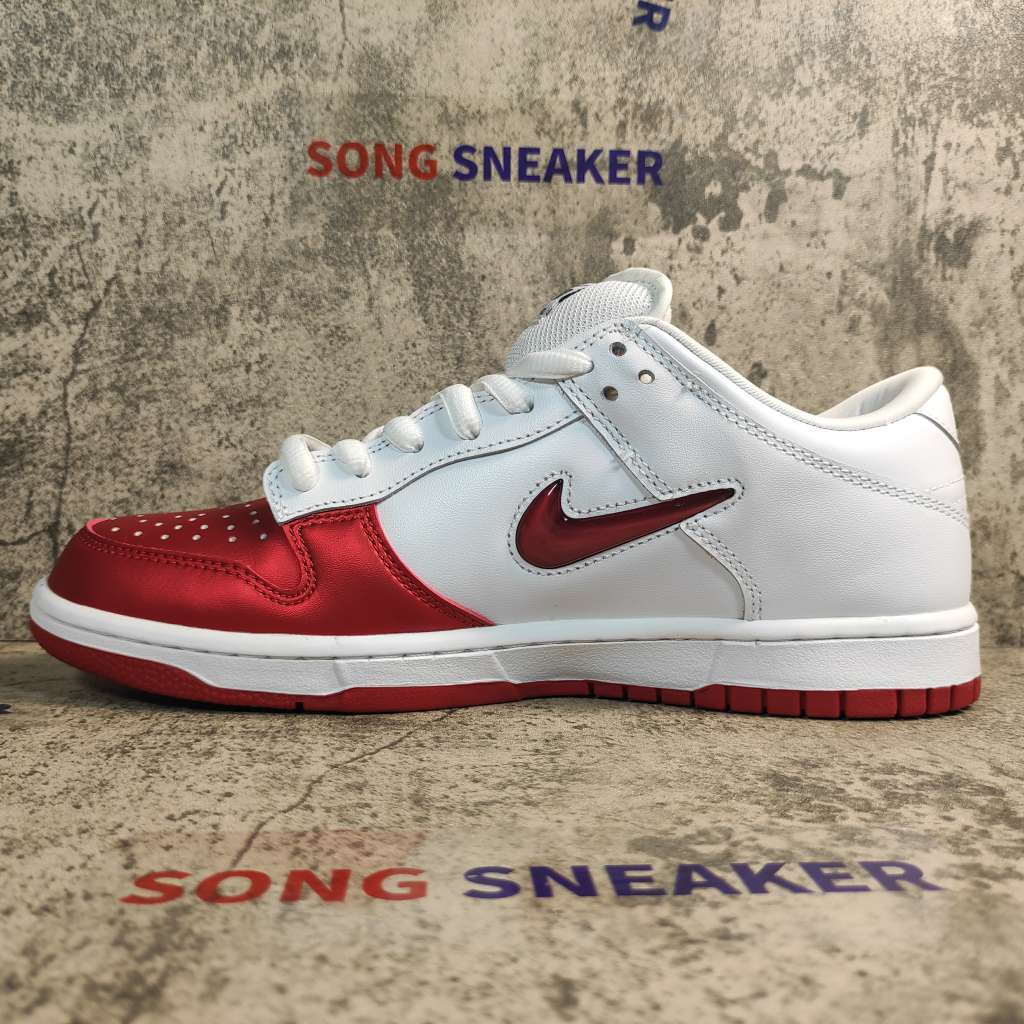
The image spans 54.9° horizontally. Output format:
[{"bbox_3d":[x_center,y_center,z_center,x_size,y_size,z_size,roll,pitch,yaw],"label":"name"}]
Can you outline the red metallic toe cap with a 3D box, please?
[{"bbox_3d":[-0.076,0.013,0.324,0.145,0.039,0.101,1,3,4],"label":"red metallic toe cap"}]

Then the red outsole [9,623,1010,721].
[{"bbox_3d":[-0.006,0.044,0.321,0.299,0.021,0.107,1,3,4],"label":"red outsole"}]

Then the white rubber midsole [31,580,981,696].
[{"bbox_3d":[-0.006,0.035,0.320,0.299,0.029,0.107,1,3,4],"label":"white rubber midsole"}]

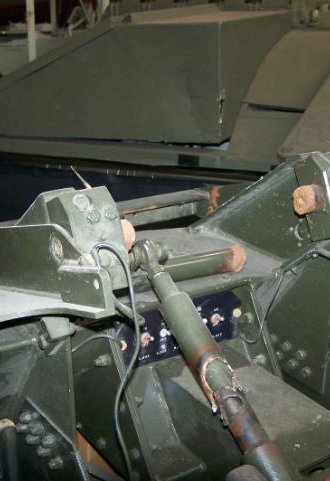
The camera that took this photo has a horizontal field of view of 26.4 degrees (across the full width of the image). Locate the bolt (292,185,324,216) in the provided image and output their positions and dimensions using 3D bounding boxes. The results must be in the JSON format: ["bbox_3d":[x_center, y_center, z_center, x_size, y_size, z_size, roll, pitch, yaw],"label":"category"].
[{"bbox_3d":[0.200,-0.056,0.985,0.026,0.039,0.039,-12,21,-32],"label":"bolt"}]

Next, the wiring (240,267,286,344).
[{"bbox_3d":[0.157,0.105,1.120,0.040,0.145,0.085,-12,21,-32],"label":"wiring"}]

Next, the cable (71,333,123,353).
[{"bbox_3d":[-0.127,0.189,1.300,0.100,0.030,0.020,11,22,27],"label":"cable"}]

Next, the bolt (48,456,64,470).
[{"bbox_3d":[-0.156,0.317,1.000,0.016,0.017,0.017,-12,21,-32],"label":"bolt"}]

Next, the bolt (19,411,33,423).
[{"bbox_3d":[-0.248,0.316,1.260,0.017,0.019,0.019,-11,23,-31],"label":"bolt"}]

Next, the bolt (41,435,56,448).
[{"bbox_3d":[-0.199,0.342,1.200,0.017,0.021,0.021,-11,23,-31],"label":"bolt"}]

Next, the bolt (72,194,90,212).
[{"bbox_3d":[-0.131,-0.057,1.090,0.025,0.025,0.012,-11,-12,-31],"label":"bolt"}]

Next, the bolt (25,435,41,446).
[{"bbox_3d":[-0.196,0.299,1.050,0.016,0.016,0.016,-12,21,-32],"label":"bolt"}]

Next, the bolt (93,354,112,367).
[{"bbox_3d":[-0.113,0.219,1.280,0.026,0.020,0.020,-11,23,-31],"label":"bolt"}]

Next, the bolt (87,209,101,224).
[{"bbox_3d":[-0.109,-0.037,1.090,0.019,0.019,0.011,-11,-12,-31],"label":"bolt"}]

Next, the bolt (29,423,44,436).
[{"bbox_3d":[-0.188,0.277,1.030,0.016,0.018,0.018,-12,21,-32],"label":"bolt"}]

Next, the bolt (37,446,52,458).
[{"bbox_3d":[-0.209,0.367,1.220,0.018,0.019,0.019,-11,23,-31],"label":"bolt"}]

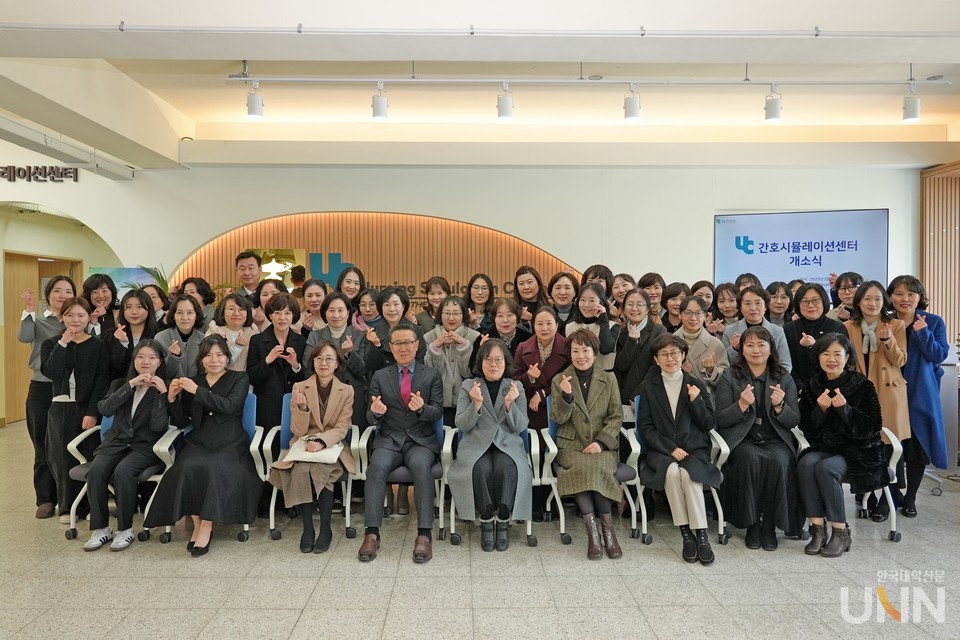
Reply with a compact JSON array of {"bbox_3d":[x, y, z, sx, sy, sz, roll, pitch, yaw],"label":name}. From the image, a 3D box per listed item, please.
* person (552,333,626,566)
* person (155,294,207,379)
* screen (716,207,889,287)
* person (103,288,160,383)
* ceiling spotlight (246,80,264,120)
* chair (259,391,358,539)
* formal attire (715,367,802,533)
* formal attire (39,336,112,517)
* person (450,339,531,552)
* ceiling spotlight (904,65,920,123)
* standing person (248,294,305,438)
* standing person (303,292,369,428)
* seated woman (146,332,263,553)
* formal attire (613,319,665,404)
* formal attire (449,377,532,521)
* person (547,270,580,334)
[{"bbox_3d":[0.658,0.708,4.120,0.480,1.299,0.670,0,1,4],"label":"person"},{"bbox_3d":[-2.097,0.593,4.698,0.460,1.555,0.330,-1,3,-12],"label":"person"},{"bbox_3d":[2.983,-0.582,6.221,1.483,0.845,0.060,0,1,17],"label":"screen"},{"bbox_3d":[-2.483,0.561,4.750,0.470,1.554,0.340,0,1,-20],"label":"person"},{"bbox_3d":[-1.491,-1.461,4.429,0.115,0.255,0.115,0,3,0],"label":"ceiling spotlight"},{"bbox_3d":[-1.077,0.926,4.333,0.610,0.840,0.570,0,1,-5],"label":"chair"},{"bbox_3d":[1.784,0.817,4.291,0.500,0.940,0.600,0,1,13],"label":"formal attire"},{"bbox_3d":[-2.782,0.720,4.587,0.480,1.240,0.340,0,1,-16],"label":"formal attire"},{"bbox_3d":[0.076,0.761,4.427,0.540,1.250,0.700,0,3,1],"label":"person"},{"bbox_3d":[2.894,-1.517,4.460,0.105,0.371,0.100,0,1,1],"label":"ceiling spotlight"},{"bbox_3d":[-1.429,0.573,4.695,0.450,1.530,0.350,0,1,-14],"label":"standing person"},{"bbox_3d":[-1.036,0.578,4.805,0.480,1.552,0.360,0,1,-7],"label":"standing person"},{"bbox_3d":[-1.711,0.725,4.189,0.620,1.250,0.740,0,1,-8],"label":"seated woman"},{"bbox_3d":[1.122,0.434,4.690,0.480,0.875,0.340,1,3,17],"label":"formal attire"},{"bbox_3d":[0.067,0.810,4.281,0.500,0.855,0.560,0,1,1],"label":"formal attire"},{"bbox_3d":[0.669,0.478,5.280,0.470,1.714,0.330,0,1,6],"label":"person"}]

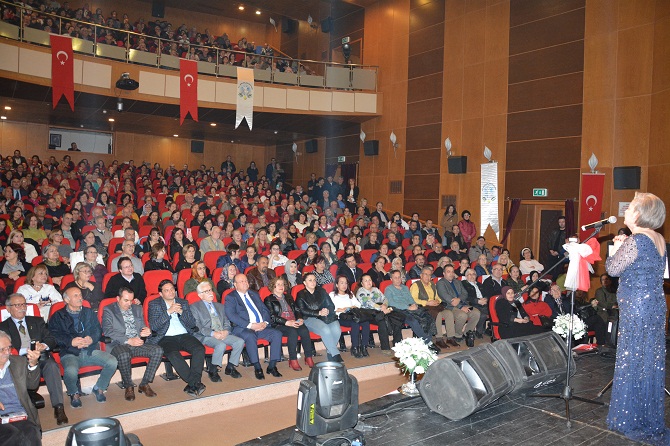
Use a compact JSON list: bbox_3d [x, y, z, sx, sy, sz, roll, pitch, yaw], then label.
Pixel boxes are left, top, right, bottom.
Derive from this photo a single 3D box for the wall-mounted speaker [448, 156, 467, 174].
[{"bbox_3d":[3.083,-1.444,12.609,0.260,0.450,0.400,-1,3,-40],"label":"wall-mounted speaker"}]

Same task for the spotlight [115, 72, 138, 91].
[{"bbox_3d":[-5.253,-3.575,12.714,0.520,0.430,0.450,1,2,-28],"label":"spotlight"}]

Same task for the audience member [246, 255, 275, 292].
[{"bbox_3d":[-1.123,1.186,8.027,0.560,1.270,0.800,1,2,-29],"label":"audience member"}]

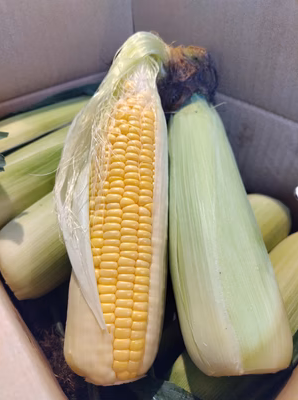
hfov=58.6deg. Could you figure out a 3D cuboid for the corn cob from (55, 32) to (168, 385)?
[{"bbox_3d":[-0.019,-0.014,0.198,0.073,0.065,0.241,5,77,-5],"label":"corn cob"}]

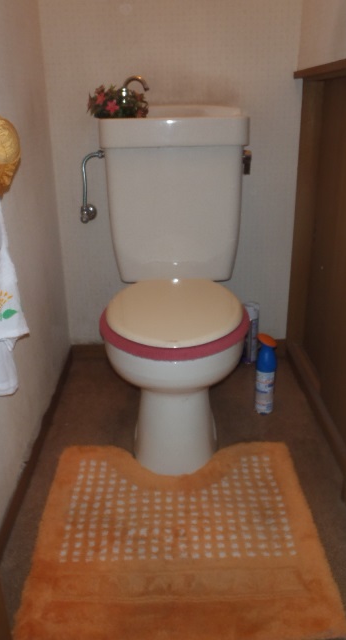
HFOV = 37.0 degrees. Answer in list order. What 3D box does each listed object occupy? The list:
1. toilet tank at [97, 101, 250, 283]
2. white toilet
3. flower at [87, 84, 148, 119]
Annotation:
[{"bbox_3d":[0.005,-0.386,1.594,0.410,0.502,0.235,-1,23,0],"label":"toilet tank"},{"bbox_3d":[0.012,-0.112,1.437,0.410,0.887,0.737,-1,23,0],"label":"white toilet"},{"bbox_3d":[-0.154,-0.622,1.494,0.168,0.100,0.130,-1,23,0],"label":"flower"}]

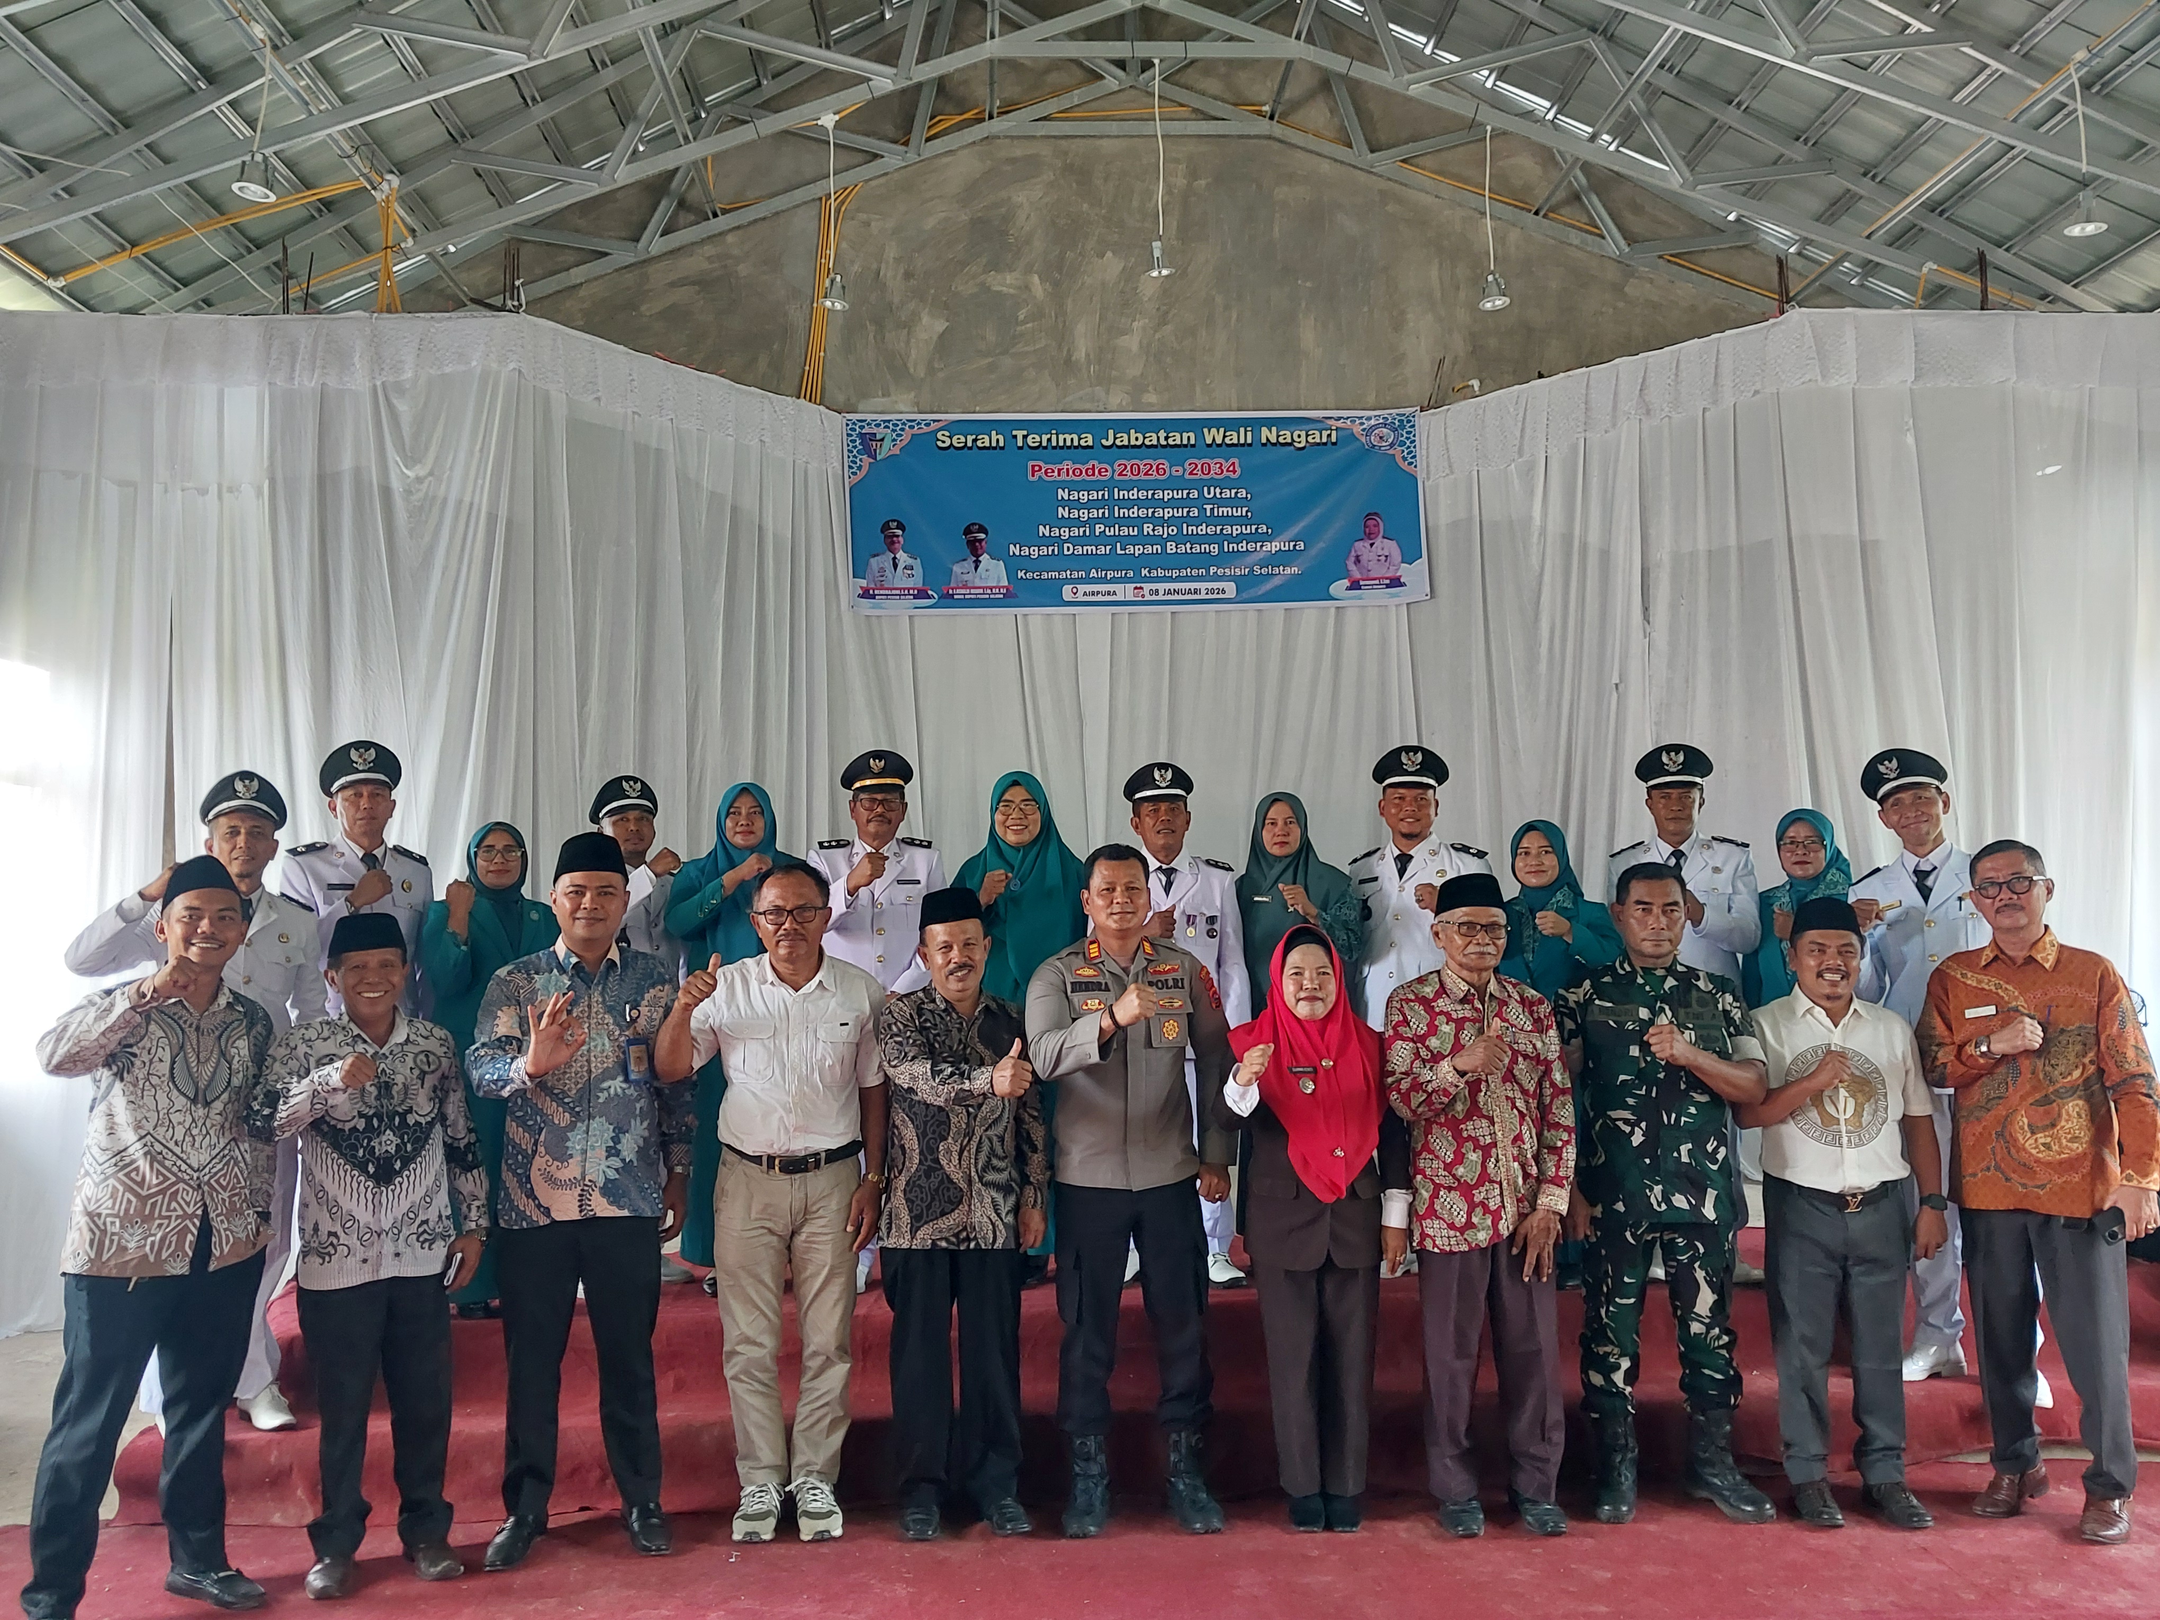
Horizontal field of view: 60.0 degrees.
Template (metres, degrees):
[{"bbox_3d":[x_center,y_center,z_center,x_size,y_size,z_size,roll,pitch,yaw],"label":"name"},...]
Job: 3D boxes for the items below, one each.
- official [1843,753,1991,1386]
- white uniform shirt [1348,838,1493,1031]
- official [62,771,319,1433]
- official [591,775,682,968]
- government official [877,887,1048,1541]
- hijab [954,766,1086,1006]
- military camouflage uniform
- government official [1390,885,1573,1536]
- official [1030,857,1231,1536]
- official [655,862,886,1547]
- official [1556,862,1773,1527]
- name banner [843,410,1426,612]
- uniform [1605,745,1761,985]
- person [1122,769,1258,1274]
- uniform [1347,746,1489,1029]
[{"bbox_3d":[2.367,0.693,5.184,0.520,1.734,0.400,-2,-4,22],"label":"official"},{"bbox_3d":[1.098,0.429,6.038,0.480,0.700,0.360,-2,-4,15],"label":"white uniform shirt"},{"bbox_3d":[-2.338,0.759,4.944,0.640,1.733,0.420,0,-4,-15],"label":"official"},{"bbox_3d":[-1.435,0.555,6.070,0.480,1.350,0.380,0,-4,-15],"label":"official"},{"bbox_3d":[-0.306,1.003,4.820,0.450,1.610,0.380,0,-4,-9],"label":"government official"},{"bbox_3d":[-0.194,0.273,6.160,0.450,0.850,0.340,0,-5,-2],"label":"hijab"},{"bbox_3d":[1.560,1.010,5.039,0.540,1.231,0.380,-2,-4,12],"label":"military camouflage uniform"},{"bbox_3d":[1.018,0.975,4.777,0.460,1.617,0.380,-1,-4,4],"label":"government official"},{"bbox_3d":[0.132,0.975,4.992,0.540,1.758,0.420,-1,-4,-7],"label":"official"},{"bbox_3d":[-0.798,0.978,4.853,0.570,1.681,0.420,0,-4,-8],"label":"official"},{"bbox_3d":[1.558,0.987,5.021,0.550,1.688,0.420,-2,-4,12],"label":"official"},{"bbox_3d":[0.295,-1.545,9.590,2.960,1.010,0.030,-1,-4,-3],"label":"name banner"},{"bbox_3d":[1.916,0.623,5.945,0.490,1.666,0.380,-2,-4,12],"label":"uniform"},{"bbox_3d":[0.298,0.681,6.305,0.550,1.710,0.380,0,-5,2],"label":"person"},{"bbox_3d":[1.094,0.634,6.024,0.490,1.682,0.380,-2,-4,9],"label":"uniform"}]

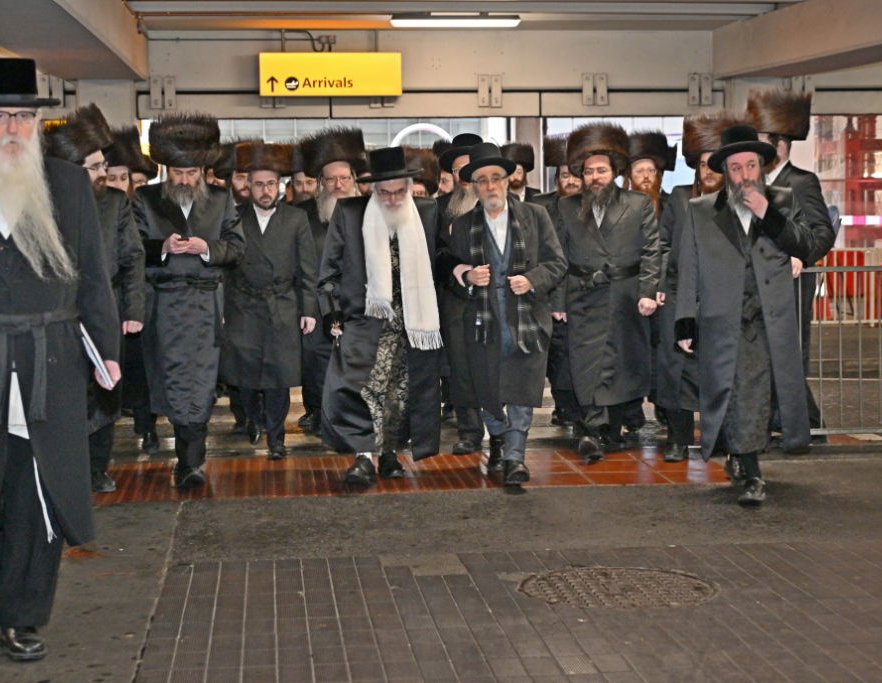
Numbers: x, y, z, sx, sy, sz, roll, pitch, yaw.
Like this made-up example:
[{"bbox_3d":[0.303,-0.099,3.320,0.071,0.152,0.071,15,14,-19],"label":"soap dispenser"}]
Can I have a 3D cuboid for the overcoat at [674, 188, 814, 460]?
[{"bbox_3d":[1.508,-0.090,7.660,0.680,1.340,0.480,-1,6,-3],"label":"overcoat"}]

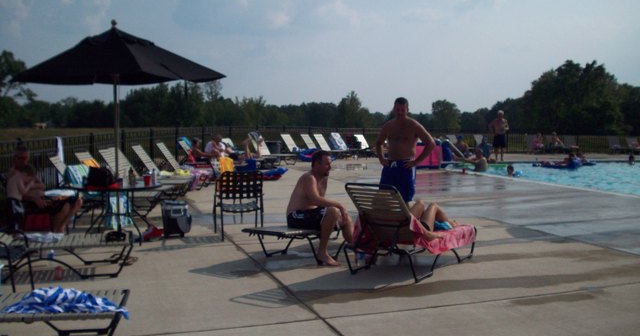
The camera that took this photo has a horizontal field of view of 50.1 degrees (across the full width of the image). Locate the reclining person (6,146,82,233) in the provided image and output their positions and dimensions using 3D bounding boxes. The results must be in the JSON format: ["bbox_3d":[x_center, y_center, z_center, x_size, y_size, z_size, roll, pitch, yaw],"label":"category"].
[{"bbox_3d":[-3.520,0.302,8.750,0.860,1.170,0.580,0,4,-1],"label":"reclining person"}]

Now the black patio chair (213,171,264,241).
[{"bbox_3d":[-1.050,0.451,8.840,0.570,0.860,0.620,-1,4,-17],"label":"black patio chair"}]

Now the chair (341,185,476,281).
[{"bbox_3d":[0.975,0.576,7.080,0.680,0.870,1.560,3,5,34],"label":"chair"}]

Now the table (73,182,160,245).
[{"bbox_3d":[-2.679,0.552,9.010,1.200,0.710,1.200,0,4,0],"label":"table"}]

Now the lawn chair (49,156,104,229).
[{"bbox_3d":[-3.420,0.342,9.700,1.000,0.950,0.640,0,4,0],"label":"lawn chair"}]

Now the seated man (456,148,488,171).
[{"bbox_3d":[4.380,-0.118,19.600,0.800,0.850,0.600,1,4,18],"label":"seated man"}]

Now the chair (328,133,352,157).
[{"bbox_3d":[0.900,-0.745,24.500,1.420,0.940,0.660,2,5,26],"label":"chair"}]

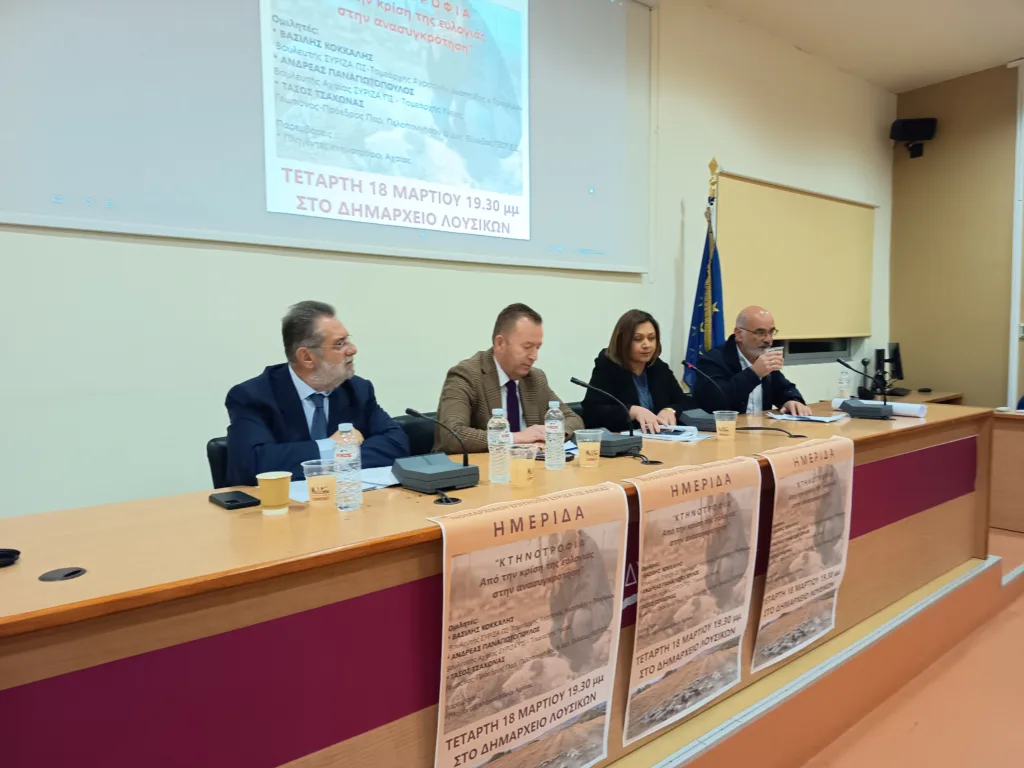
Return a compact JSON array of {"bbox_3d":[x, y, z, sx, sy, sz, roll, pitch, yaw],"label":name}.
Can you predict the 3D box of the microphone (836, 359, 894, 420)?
[{"bbox_3d":[1.663,0.023,3.382,0.260,0.260,0.170,3,6,40],"label":"microphone"}]

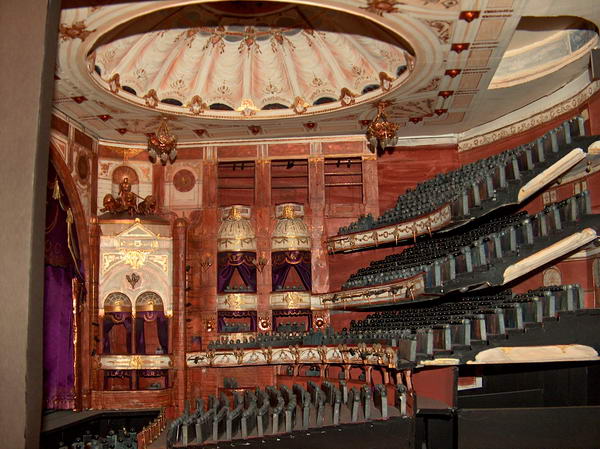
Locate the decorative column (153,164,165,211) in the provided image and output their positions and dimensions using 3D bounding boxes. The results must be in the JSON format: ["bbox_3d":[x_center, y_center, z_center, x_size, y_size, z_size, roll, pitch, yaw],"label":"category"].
[{"bbox_3d":[-0.337,-0.088,1.526,0.024,0.108,0.014,2,-11,-12],"label":"decorative column"}]

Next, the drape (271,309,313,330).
[{"bbox_3d":[-0.017,0.211,1.423,0.087,0.047,0.015,-2,-11,9],"label":"drape"}]

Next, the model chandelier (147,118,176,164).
[{"bbox_3d":[-0.292,-0.177,1.358,0.064,0.092,0.064,1,-10,-8],"label":"model chandelier"}]

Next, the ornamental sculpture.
[{"bbox_3d":[-0.391,-0.063,1.467,0.115,0.079,0.055,1,-10,-8],"label":"ornamental sculpture"}]

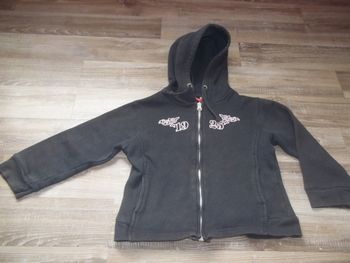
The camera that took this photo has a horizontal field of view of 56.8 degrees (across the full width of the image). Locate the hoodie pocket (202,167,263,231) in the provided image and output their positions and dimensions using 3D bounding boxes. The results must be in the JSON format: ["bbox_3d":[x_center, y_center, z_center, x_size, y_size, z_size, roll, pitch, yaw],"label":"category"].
[{"bbox_3d":[0.122,0.143,0.692,0.115,0.024,0.133,3,57,-2],"label":"hoodie pocket"}]

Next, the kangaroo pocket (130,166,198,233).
[{"bbox_3d":[-0.019,0.141,0.685,0.135,0.024,0.148,3,57,-2],"label":"kangaroo pocket"}]

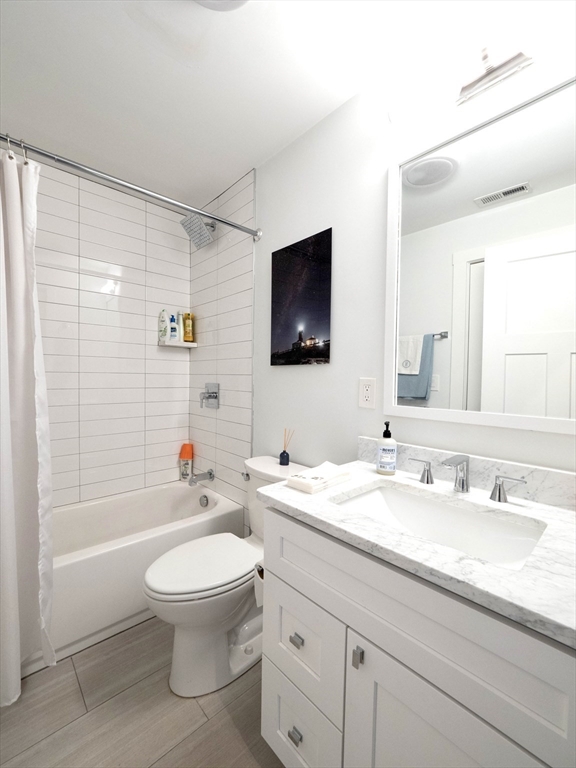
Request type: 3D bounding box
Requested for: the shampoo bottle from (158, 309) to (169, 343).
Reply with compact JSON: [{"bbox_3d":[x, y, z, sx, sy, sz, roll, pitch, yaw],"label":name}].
[{"bbox_3d":[-0.893,-0.424,2.251,0.077,0.230,0.050,1,2,-11],"label":"shampoo bottle"}]

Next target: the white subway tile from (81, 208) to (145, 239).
[{"bbox_3d":[-1.158,-1.058,2.067,0.398,0.102,0.010,-1,2,-43],"label":"white subway tile"}]

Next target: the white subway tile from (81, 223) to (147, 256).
[{"bbox_3d":[-1.159,-0.957,2.084,0.401,0.101,0.010,-1,2,-43],"label":"white subway tile"}]

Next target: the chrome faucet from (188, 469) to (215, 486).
[{"bbox_3d":[-0.605,0.649,2.160,0.163,0.069,0.061,-1,2,-43],"label":"chrome faucet"}]

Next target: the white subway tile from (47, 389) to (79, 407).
[{"bbox_3d":[-1.454,0.086,1.814,0.400,0.101,0.010,-1,2,-43],"label":"white subway tile"}]

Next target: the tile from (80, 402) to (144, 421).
[{"bbox_3d":[-1.176,0.187,2.114,0.401,0.101,0.010,-1,2,-43],"label":"tile"}]

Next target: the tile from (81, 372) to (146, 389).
[{"bbox_3d":[-1.173,-0.021,2.108,0.401,0.101,0.010,-1,2,-43],"label":"tile"}]

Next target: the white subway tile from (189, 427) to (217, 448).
[{"bbox_3d":[-0.637,0.393,2.318,0.010,0.100,0.401,-1,2,-43],"label":"white subway tile"}]

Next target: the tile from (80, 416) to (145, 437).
[{"bbox_3d":[-1.177,0.287,2.106,0.398,0.102,0.010,-1,2,-43],"label":"tile"}]

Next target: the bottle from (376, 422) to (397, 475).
[{"bbox_3d":[0.362,0.232,1.134,0.066,0.187,0.066,1,2,14],"label":"bottle"}]

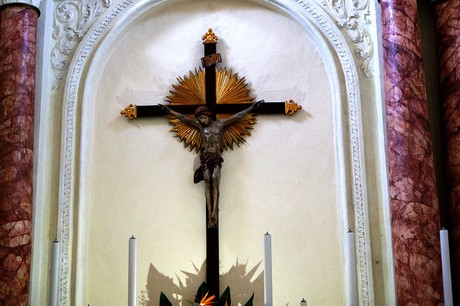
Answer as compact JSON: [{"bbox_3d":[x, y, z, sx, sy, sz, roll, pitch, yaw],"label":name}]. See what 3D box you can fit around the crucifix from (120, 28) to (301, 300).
[{"bbox_3d":[-0.131,0.032,6.442,1.284,1.997,0.220,-2,-17,2],"label":"crucifix"}]

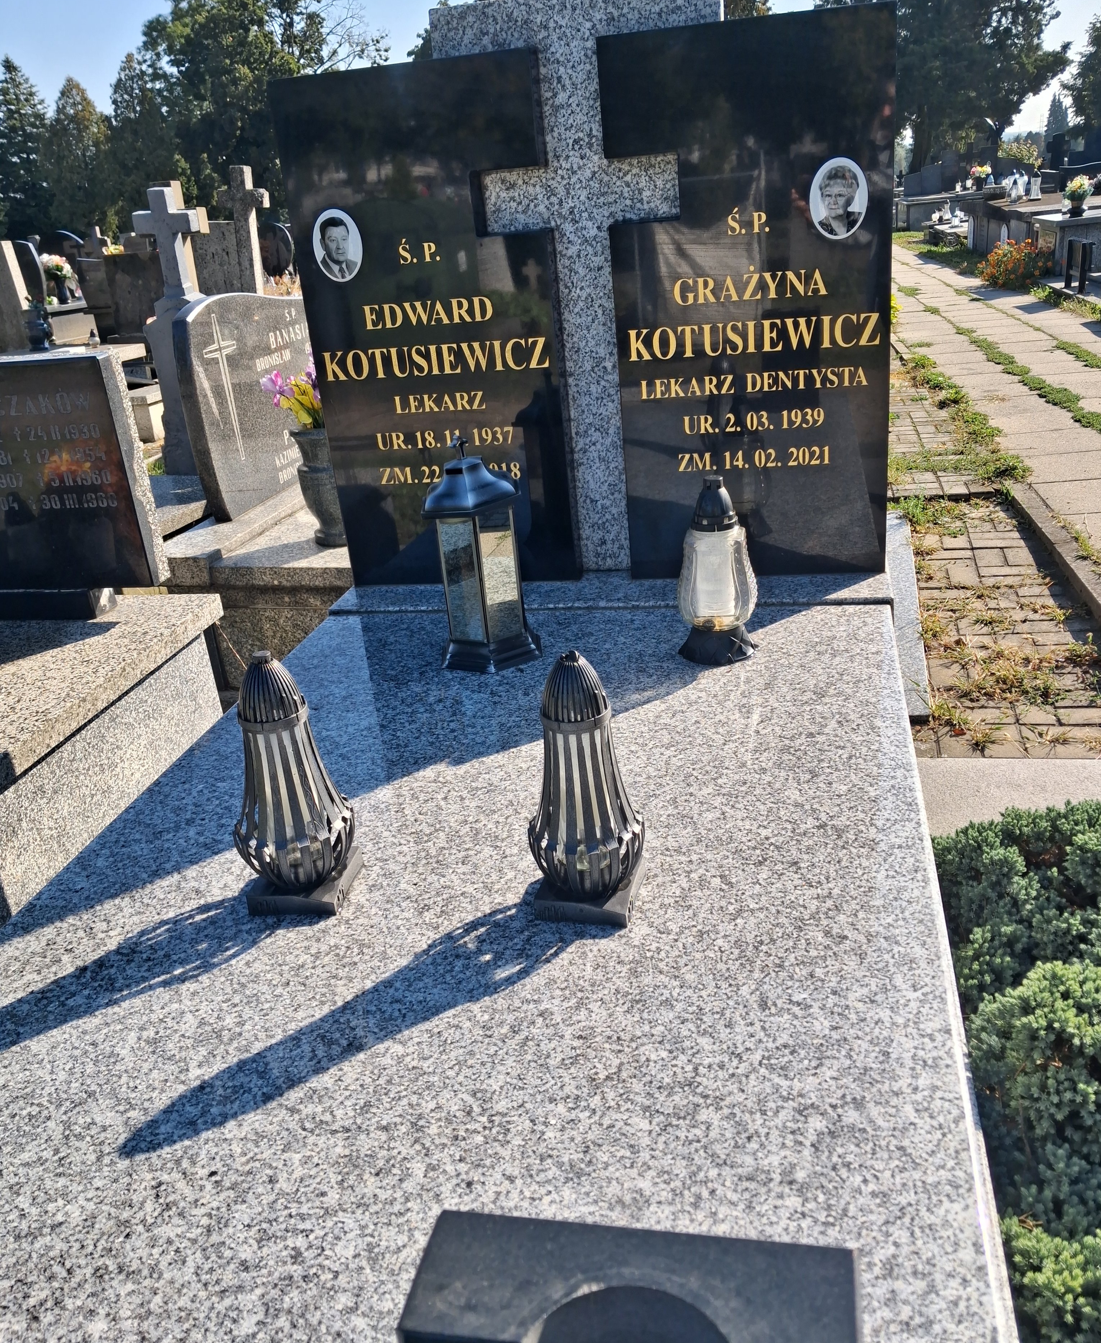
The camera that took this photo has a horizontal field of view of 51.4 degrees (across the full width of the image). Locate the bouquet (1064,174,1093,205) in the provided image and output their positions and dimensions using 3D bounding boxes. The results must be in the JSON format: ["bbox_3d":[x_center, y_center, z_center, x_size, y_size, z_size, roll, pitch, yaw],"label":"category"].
[{"bbox_3d":[5.501,-5.000,11.900,0.290,0.300,0.280,0,24,13],"label":"bouquet"}]

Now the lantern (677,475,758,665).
[{"bbox_3d":[0.252,-0.159,1.756,0.125,0.281,0.123,0,24,13],"label":"lantern"}]

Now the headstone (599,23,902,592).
[{"bbox_3d":[0.357,-0.623,2.031,0.474,0.924,0.080,0,24,13],"label":"headstone"}]

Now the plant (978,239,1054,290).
[{"bbox_3d":[4.833,-4.225,11.900,0.760,0.470,0.600,0,24,13],"label":"plant"}]

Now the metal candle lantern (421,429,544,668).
[{"bbox_3d":[-0.121,-0.200,1.832,0.187,0.363,0.168,0,24,13],"label":"metal candle lantern"}]

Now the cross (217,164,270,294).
[{"bbox_3d":[-2.170,-2.986,8.471,0.360,1.396,0.130,0,24,13],"label":"cross"}]

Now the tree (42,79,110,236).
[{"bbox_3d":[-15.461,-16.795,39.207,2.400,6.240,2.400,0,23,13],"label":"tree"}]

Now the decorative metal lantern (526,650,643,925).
[{"bbox_3d":[0.033,0.111,1.177,0.122,0.285,0.122,0,24,13],"label":"decorative metal lantern"}]

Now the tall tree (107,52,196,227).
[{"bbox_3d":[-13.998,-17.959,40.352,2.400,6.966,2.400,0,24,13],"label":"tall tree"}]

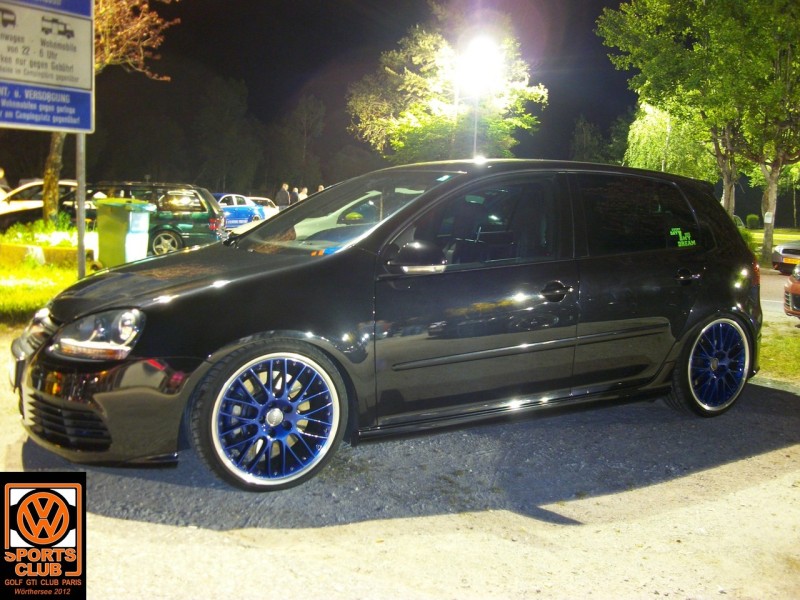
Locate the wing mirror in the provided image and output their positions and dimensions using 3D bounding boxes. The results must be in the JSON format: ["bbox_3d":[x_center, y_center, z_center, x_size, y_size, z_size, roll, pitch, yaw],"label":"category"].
[{"bbox_3d":[0.060,-0.174,3.181,0.140,0.135,0.230,-2,8,-31],"label":"wing mirror"}]

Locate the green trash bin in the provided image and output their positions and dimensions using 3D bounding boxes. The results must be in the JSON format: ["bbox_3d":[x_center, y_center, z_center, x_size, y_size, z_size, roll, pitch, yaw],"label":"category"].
[{"bbox_3d":[-4.095,-0.975,11.700,0.730,1.070,0.580,4,7,20],"label":"green trash bin"}]

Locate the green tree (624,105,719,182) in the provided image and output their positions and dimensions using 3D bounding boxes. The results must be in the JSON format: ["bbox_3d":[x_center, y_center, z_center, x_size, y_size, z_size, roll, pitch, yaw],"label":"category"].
[{"bbox_3d":[10.178,-4.893,30.317,3.700,5.486,3.700,2,7,0],"label":"green tree"}]

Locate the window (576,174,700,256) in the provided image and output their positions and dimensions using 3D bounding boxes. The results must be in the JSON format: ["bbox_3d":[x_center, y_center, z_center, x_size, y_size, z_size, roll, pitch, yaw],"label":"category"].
[{"bbox_3d":[1.197,-0.438,4.039,0.900,0.430,0.060,-5,-10,-31],"label":"window"}]

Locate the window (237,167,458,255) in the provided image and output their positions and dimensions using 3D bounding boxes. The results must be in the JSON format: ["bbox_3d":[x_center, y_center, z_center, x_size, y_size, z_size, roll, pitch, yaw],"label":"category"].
[{"bbox_3d":[-0.307,-0.476,3.966,0.830,0.130,1.380,-35,23,-23],"label":"window"}]

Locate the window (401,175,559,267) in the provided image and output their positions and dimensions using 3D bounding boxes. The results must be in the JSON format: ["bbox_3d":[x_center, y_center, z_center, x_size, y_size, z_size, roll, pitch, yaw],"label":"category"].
[{"bbox_3d":[0.365,-0.383,3.543,0.970,0.460,0.060,-5,-10,-31],"label":"window"}]

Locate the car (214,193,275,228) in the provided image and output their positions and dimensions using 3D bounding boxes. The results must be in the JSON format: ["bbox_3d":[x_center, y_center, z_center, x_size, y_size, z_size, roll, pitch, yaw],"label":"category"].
[{"bbox_3d":[-6.052,-2.807,25.500,1.780,1.430,4.400,4,7,21],"label":"car"}]

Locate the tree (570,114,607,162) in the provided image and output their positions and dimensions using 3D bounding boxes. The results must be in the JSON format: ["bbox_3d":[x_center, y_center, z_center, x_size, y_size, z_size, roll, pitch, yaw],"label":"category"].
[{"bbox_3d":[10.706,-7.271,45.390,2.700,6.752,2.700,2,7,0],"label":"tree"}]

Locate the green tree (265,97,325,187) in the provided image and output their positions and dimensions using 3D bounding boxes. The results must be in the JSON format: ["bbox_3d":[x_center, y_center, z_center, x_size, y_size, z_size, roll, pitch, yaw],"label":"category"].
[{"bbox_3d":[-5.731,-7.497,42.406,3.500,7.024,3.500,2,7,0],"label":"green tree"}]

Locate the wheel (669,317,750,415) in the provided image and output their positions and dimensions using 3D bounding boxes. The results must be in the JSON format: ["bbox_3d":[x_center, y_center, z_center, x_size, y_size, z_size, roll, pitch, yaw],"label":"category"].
[{"bbox_3d":[1.697,0.345,4.386,0.630,0.630,0.220,-2,8,-31],"label":"wheel"}]

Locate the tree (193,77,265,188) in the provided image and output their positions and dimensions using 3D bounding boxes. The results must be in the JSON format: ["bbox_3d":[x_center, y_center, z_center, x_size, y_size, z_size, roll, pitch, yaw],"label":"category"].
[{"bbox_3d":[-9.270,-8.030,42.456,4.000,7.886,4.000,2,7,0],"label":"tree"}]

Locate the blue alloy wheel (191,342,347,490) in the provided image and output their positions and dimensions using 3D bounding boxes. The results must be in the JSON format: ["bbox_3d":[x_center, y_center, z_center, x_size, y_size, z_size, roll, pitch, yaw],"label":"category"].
[{"bbox_3d":[-0.513,0.441,3.062,0.630,0.630,0.220,-2,8,-31],"label":"blue alloy wheel"}]

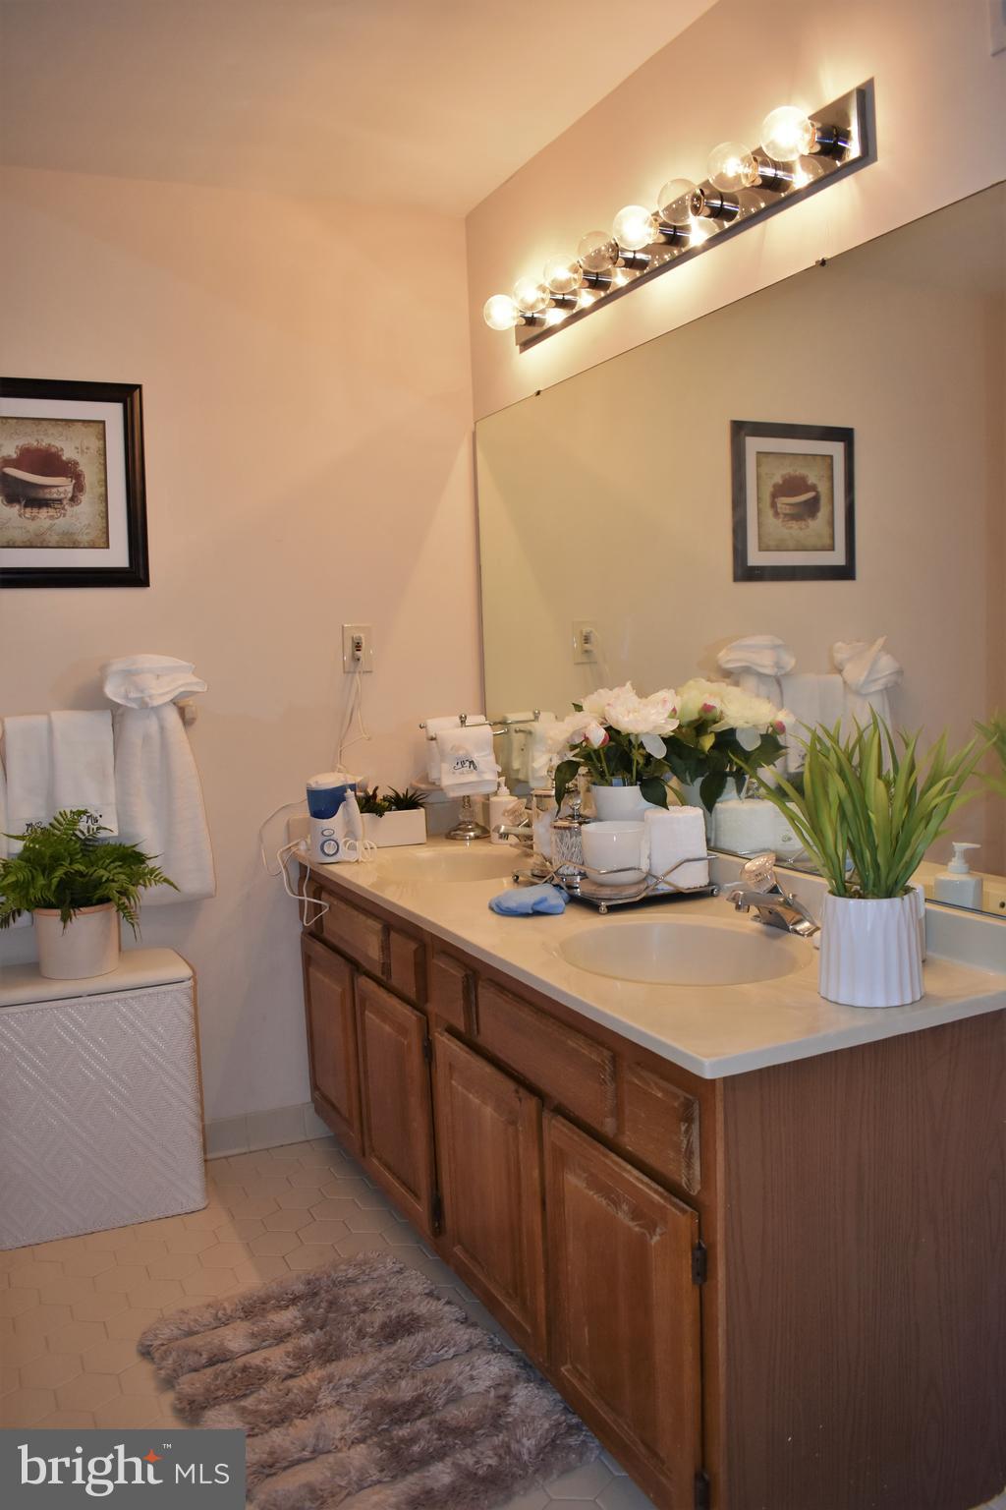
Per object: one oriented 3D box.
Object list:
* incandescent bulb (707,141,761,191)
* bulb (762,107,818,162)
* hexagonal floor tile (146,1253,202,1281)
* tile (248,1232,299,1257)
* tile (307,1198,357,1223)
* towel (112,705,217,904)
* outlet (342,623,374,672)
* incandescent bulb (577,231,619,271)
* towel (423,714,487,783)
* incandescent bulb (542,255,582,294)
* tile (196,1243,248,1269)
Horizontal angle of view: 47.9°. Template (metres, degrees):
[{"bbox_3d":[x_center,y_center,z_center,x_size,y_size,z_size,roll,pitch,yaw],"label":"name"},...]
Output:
[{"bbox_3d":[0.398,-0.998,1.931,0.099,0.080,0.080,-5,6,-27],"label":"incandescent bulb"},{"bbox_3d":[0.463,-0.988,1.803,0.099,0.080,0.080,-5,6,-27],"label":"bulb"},{"bbox_3d":[-0.708,1.107,2.439,0.105,0.008,0.122,-4,6,-26],"label":"hexagonal floor tile"},{"bbox_3d":[-0.508,1.093,2.523,0.105,0.008,0.122,-4,6,-26],"label":"tile"},{"bbox_3d":[-0.383,1.041,2.584,0.107,0.008,0.124,-4,5,-26],"label":"tile"},{"bbox_3d":[-0.812,0.118,2.708,0.215,0.475,0.080,-5,6,-26],"label":"towel"},{"bbox_3d":[-0.388,-0.285,3.032,0.075,0.120,0.012,-4,6,-25],"label":"outlet"},{"bbox_3d":[0.203,-1.049,2.369,0.092,0.080,0.080,-4,6,-26],"label":"incandescent bulb"},{"bbox_3d":[-0.125,-0.019,3.083,0.157,0.181,0.045,-4,6,-26],"label":"towel"},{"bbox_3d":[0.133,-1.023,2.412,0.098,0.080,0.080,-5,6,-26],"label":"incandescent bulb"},{"bbox_3d":[-0.583,1.059,2.385,0.107,0.008,0.124,-4,5,-26],"label":"tile"}]

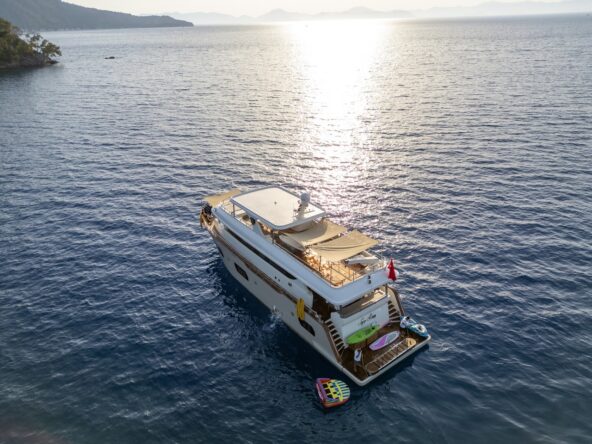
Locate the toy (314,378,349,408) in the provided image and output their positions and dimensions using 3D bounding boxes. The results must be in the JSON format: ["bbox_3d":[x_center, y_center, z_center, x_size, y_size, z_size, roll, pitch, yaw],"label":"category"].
[{"bbox_3d":[2.499,11.049,26.836,2.050,0.600,2.200,-7,26,-11],"label":"toy"}]

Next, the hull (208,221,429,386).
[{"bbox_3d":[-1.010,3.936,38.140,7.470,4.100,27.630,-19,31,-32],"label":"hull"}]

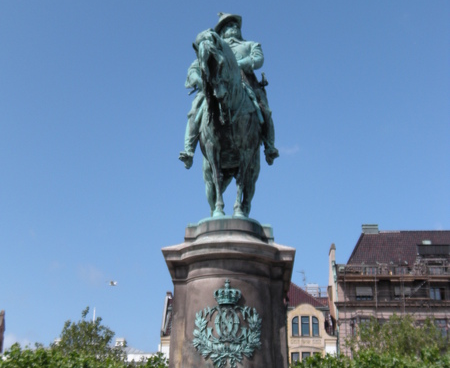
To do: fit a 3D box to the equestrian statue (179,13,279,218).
[{"bbox_3d":[0.075,-1.095,16.734,1.662,4.088,3.400,1,-20,0],"label":"equestrian statue"}]

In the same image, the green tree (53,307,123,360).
[{"bbox_3d":[-5.832,10.189,38.834,4.600,10.485,4.600,1,-20,0],"label":"green tree"}]

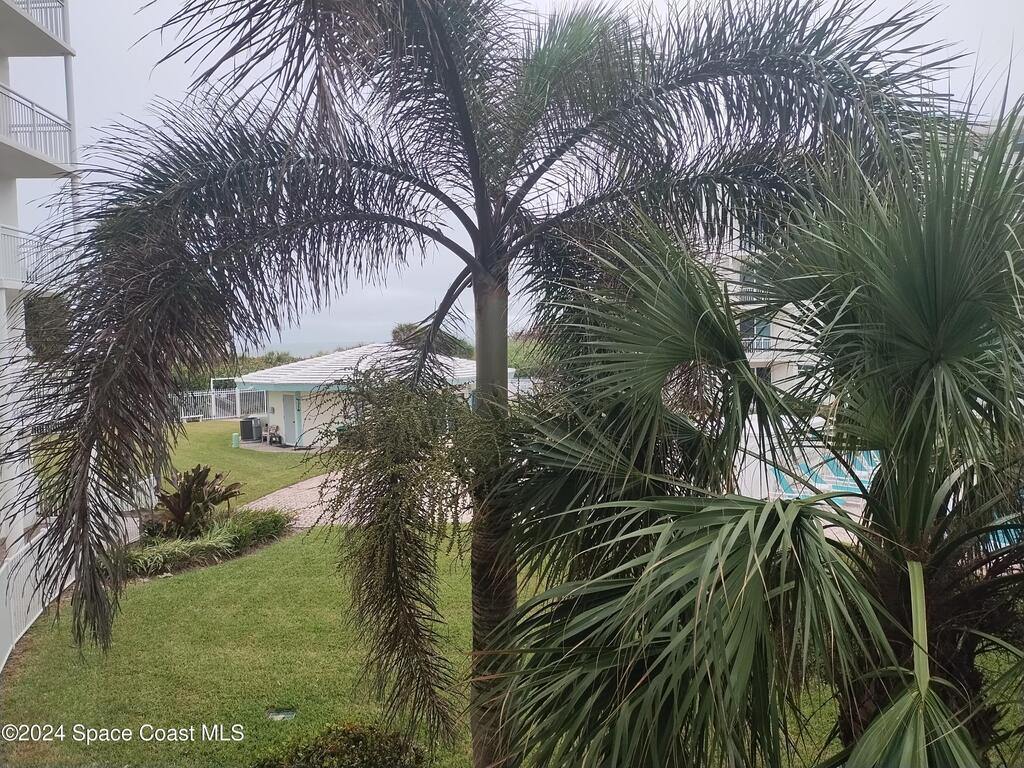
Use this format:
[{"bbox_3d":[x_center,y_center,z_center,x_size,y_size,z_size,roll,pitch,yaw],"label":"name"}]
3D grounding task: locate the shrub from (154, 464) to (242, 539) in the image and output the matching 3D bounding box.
[{"bbox_3d":[-7.122,2.622,16.800,1.850,1.620,1.700,-1,4,0],"label":"shrub"}]

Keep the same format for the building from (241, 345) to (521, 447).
[{"bbox_3d":[-5.950,0.259,34.100,11.900,4.100,8.400,-2,4,-4],"label":"building"}]

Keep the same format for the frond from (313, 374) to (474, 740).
[{"bbox_3d":[-0.737,1.090,4.600,0.950,2.150,0.850,-1,4,0],"label":"frond"}]

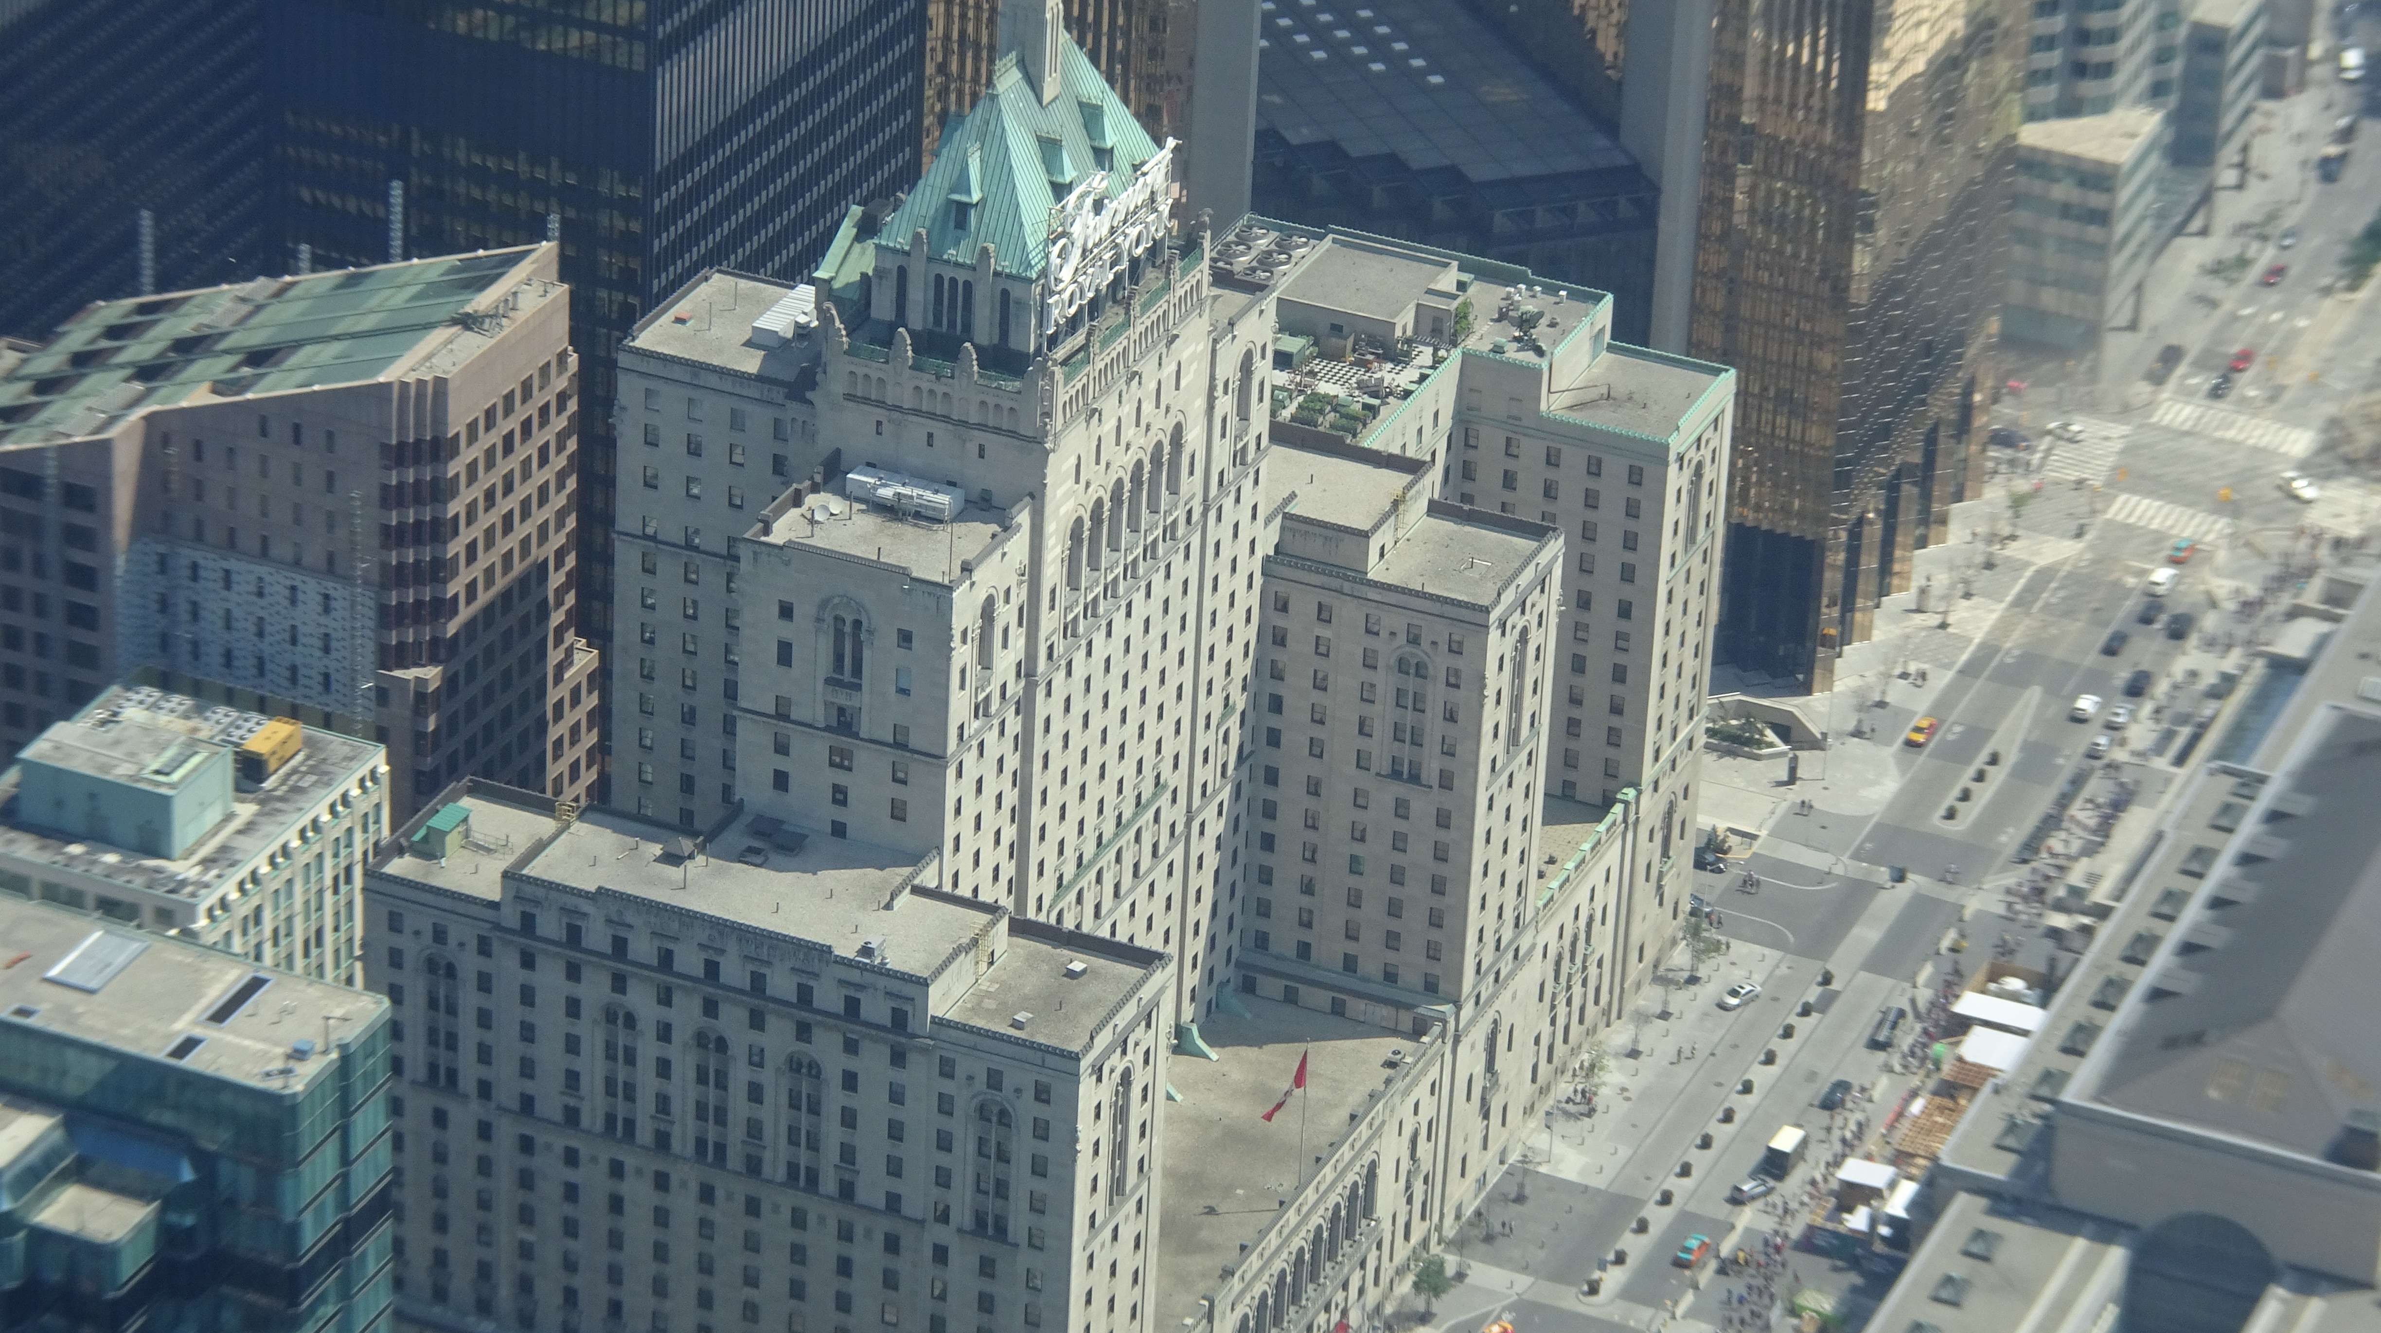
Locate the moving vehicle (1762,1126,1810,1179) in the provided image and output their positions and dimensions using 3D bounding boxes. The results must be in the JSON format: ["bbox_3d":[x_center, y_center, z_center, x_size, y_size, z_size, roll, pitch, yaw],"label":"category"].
[{"bbox_3d":[57.889,46.852,665.040,2.200,3.300,5.900,13,29,19],"label":"moving vehicle"}]

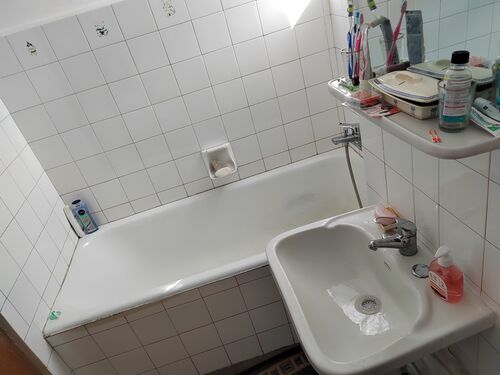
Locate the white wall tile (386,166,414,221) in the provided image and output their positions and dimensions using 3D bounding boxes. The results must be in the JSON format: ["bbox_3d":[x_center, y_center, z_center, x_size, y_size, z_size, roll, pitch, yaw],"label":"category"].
[{"bbox_3d":[0.473,0.023,1.042,0.010,0.149,0.150,-17,27,0],"label":"white wall tile"}]

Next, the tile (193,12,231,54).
[{"bbox_3d":[-0.172,-0.703,1.513,0.149,0.147,0.010,-18,27,-2],"label":"tile"}]

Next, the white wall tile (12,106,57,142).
[{"bbox_3d":[-1.000,-0.298,1.552,0.150,0.150,0.010,-18,28,-2],"label":"white wall tile"}]

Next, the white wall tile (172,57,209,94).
[{"bbox_3d":[-0.276,-0.530,1.574,0.150,0.150,0.010,-18,28,-3],"label":"white wall tile"}]

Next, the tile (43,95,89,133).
[{"bbox_3d":[-0.844,-0.339,1.541,0.150,0.148,0.009,-18,27,-2],"label":"tile"}]

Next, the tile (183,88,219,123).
[{"bbox_3d":[-0.235,-0.398,1.626,0.150,0.148,0.009,-18,27,-2],"label":"tile"}]

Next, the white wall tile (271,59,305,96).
[{"bbox_3d":[0.193,-0.549,1.676,0.150,0.150,0.010,-18,28,-2],"label":"white wall tile"}]

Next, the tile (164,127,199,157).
[{"bbox_3d":[-0.344,-0.233,1.701,0.149,0.147,0.010,-18,27,-2],"label":"tile"}]

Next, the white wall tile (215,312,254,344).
[{"bbox_3d":[-0.063,0.598,1.421,0.149,0.147,0.010,-18,27,-2],"label":"white wall tile"}]

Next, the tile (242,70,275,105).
[{"bbox_3d":[0.048,-0.502,1.665,0.150,0.149,0.010,-18,27,-2],"label":"tile"}]

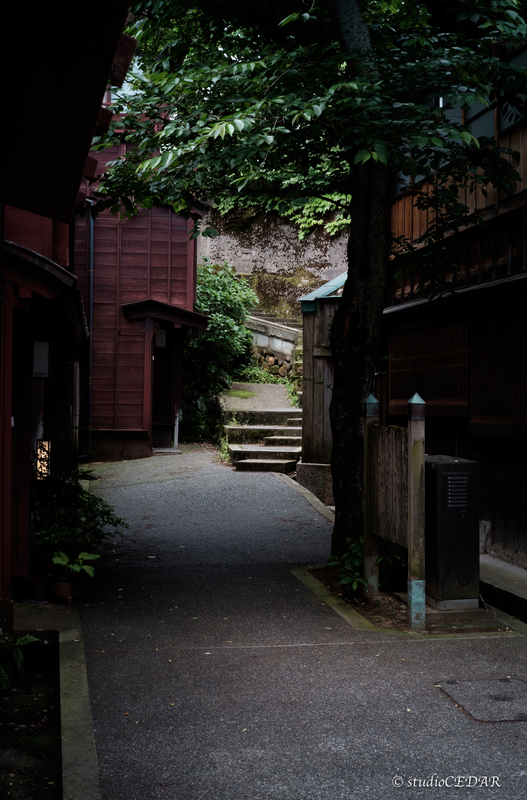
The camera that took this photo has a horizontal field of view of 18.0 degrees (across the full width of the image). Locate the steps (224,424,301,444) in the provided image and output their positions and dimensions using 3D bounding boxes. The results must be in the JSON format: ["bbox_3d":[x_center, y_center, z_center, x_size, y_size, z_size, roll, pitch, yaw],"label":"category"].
[{"bbox_3d":[0.080,0.560,26.300,1.280,0.260,0.500,0,0,8],"label":"steps"}]

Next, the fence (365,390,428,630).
[{"bbox_3d":[0.965,0.770,12.400,0.110,1.630,1.950,0,0,-6],"label":"fence"}]

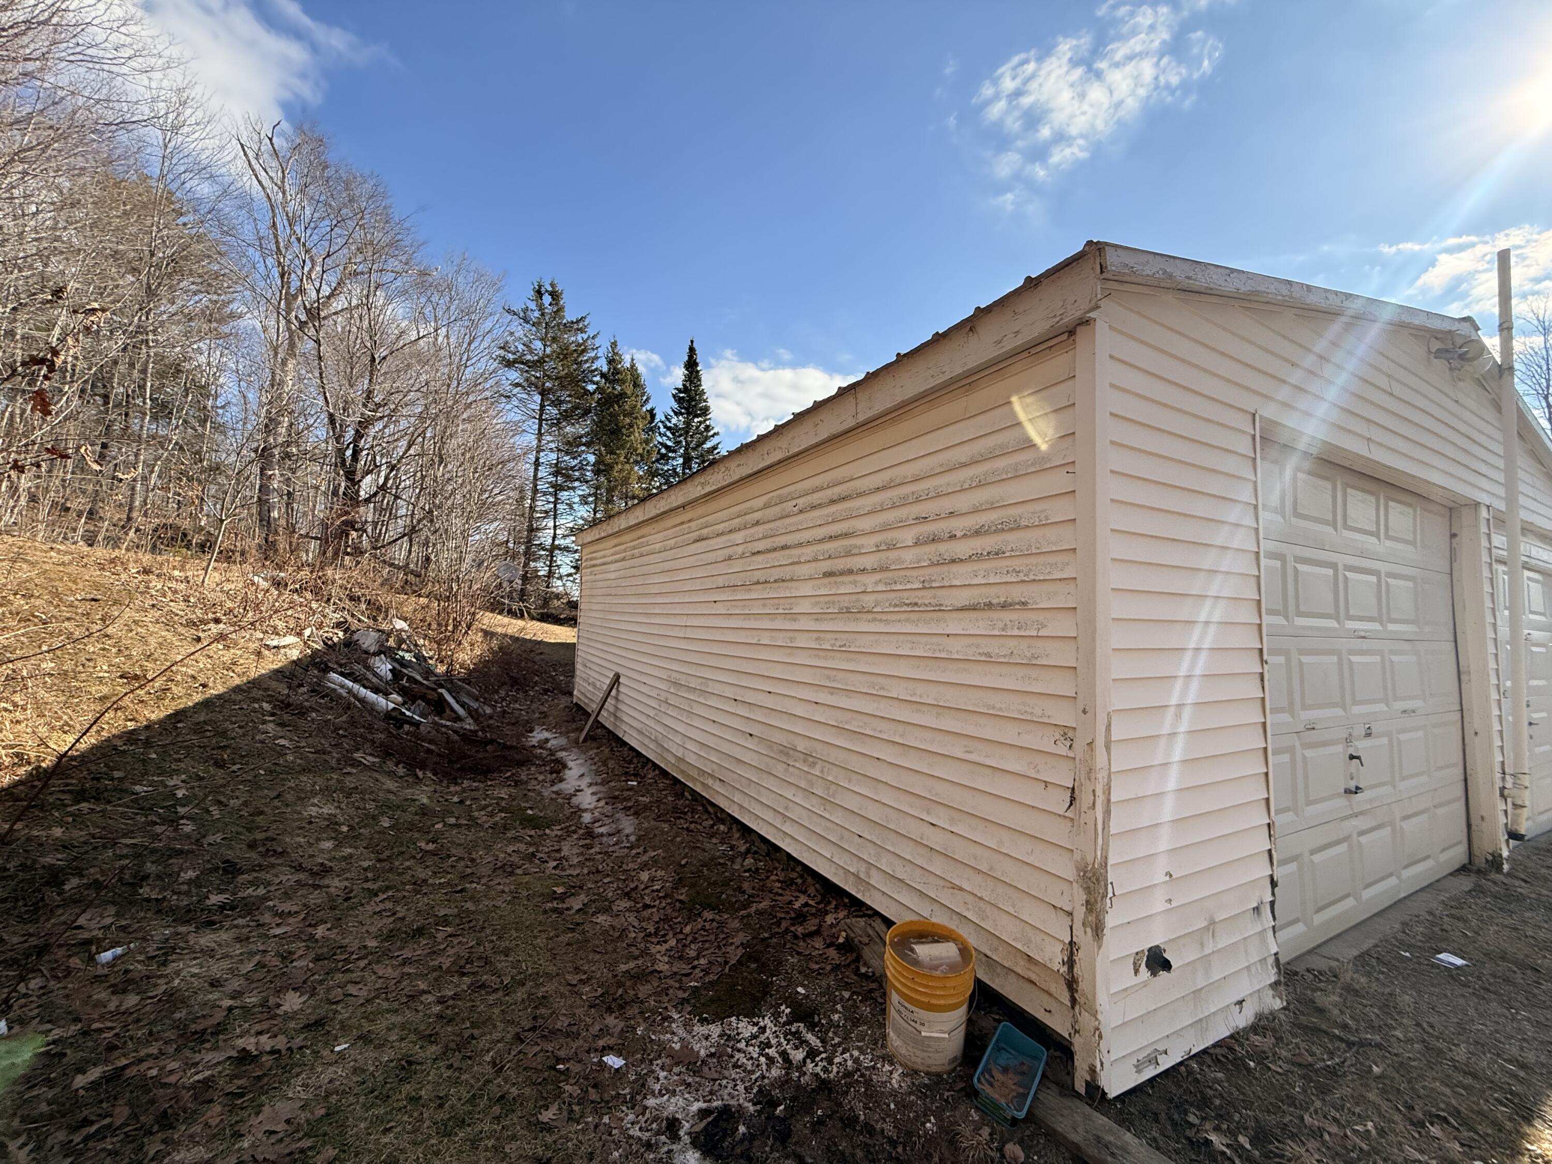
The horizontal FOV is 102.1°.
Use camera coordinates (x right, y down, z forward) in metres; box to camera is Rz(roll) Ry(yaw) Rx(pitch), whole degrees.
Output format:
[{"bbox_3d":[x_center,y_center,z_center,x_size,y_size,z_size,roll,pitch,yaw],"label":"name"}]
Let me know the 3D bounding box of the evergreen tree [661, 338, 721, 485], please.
[{"bbox_3d":[-3.729,-4.616,27.000,3.200,11.800,3.200,2,-5,-8],"label":"evergreen tree"}]

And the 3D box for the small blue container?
[{"bbox_3d":[0.747,1.572,2.000,0.162,0.085,0.305,15,12,36],"label":"small blue container"}]

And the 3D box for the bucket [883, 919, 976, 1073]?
[{"bbox_3d":[0.540,1.472,2.230,0.305,0.365,0.305,3,1,16],"label":"bucket"}]

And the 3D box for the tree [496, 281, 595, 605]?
[{"bbox_3d":[-8.095,-4.823,22.000,3.500,11.700,3.500,3,-5,-21],"label":"tree"}]

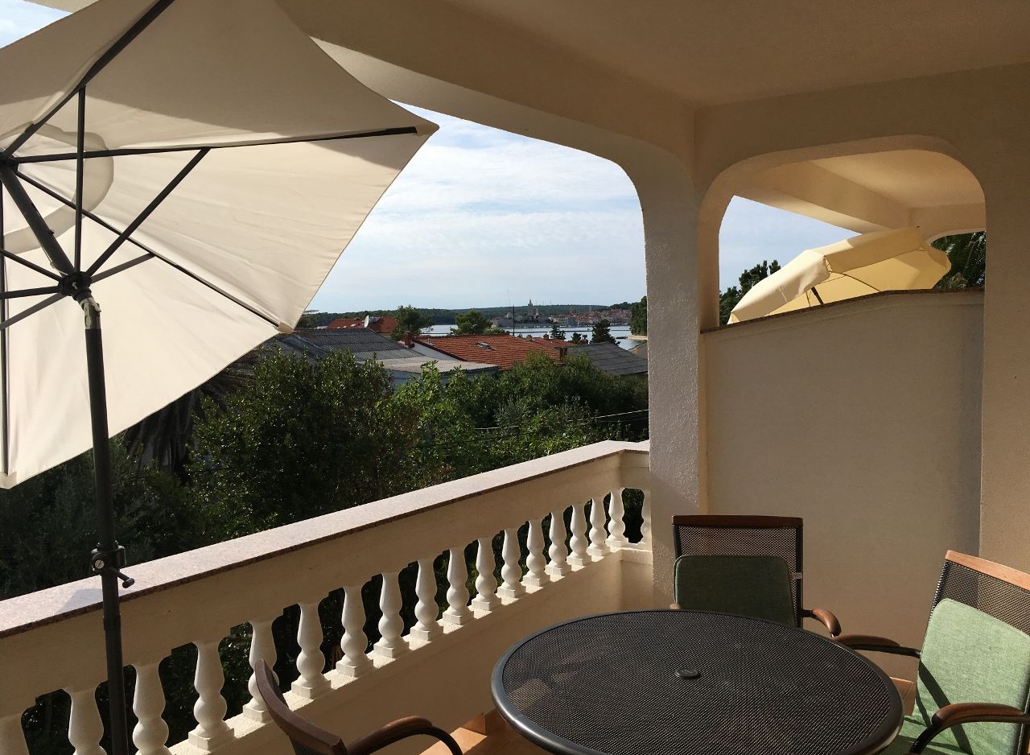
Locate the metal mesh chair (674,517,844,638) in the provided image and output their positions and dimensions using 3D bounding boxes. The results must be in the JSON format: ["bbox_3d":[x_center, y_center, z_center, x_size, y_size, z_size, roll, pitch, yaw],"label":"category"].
[{"bbox_3d":[0.701,0.966,2.662,0.600,0.940,0.640,0,4,13],"label":"metal mesh chair"}]

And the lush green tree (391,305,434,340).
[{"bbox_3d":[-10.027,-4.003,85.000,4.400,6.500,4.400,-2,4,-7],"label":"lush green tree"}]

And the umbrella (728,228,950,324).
[{"bbox_3d":[2.399,0.023,6.696,1.750,2.200,1.880,2,5,35],"label":"umbrella"}]

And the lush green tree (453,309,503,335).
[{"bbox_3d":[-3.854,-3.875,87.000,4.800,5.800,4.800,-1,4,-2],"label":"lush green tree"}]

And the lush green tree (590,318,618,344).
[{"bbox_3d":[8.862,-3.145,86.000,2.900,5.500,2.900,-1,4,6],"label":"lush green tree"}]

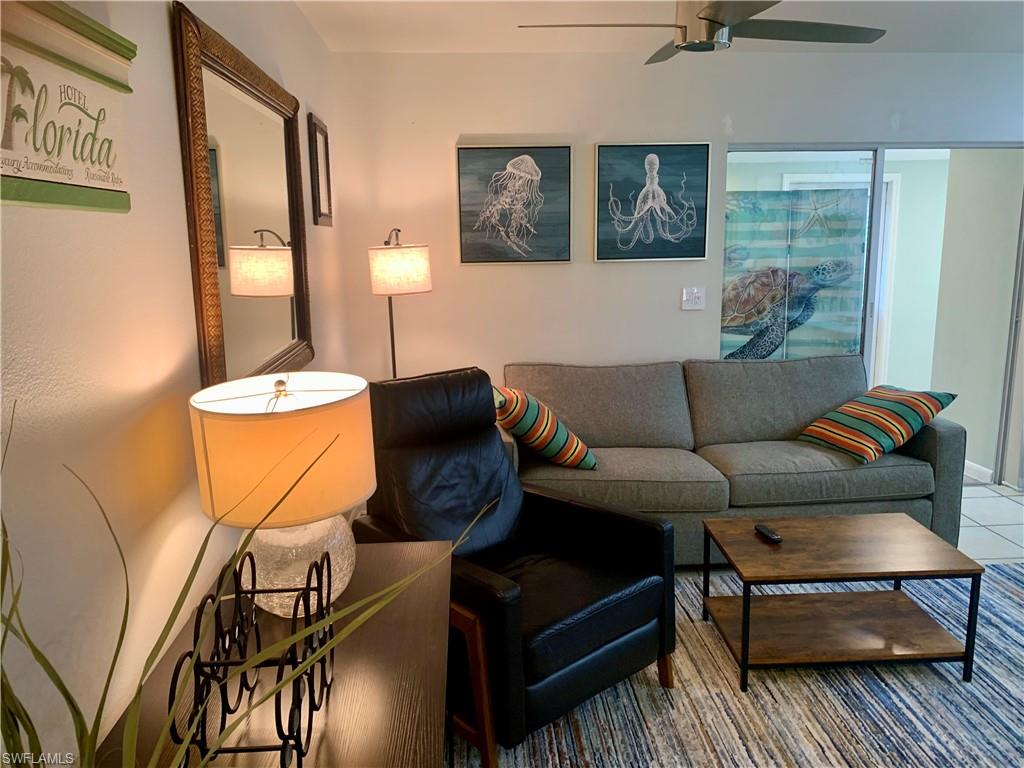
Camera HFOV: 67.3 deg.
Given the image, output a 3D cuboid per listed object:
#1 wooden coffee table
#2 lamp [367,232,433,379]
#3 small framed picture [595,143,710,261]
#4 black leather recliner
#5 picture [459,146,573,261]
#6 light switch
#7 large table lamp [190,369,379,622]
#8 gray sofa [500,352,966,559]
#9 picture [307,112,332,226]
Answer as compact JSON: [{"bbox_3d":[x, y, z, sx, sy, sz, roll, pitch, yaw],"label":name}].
[{"bbox_3d":[1.134,0.762,2.752,0.779,0.412,0.484,-1,11,-2],"label":"wooden coffee table"},{"bbox_3d":[-0.567,0.011,3.859,0.286,1.540,0.482,-5,11,-21],"label":"lamp"},{"bbox_3d":[0.758,-0.981,4.147,0.613,0.613,0.040,-1,11,-3],"label":"small framed picture"},{"bbox_3d":[-0.036,0.518,2.518,0.759,1.025,0.844,-10,14,-42],"label":"black leather recliner"},{"bbox_3d":[0.019,-0.955,4.105,0.608,0.613,0.040,-1,11,-3],"label":"picture"},{"bbox_3d":[1.010,-0.472,4.273,0.121,0.121,0.012,-1,11,-3],"label":"light switch"},{"bbox_3d":[-0.492,0.246,1.709,0.380,0.528,0.380,-1,11,-3],"label":"large table lamp"},{"bbox_3d":[0.946,0.333,3.888,2.176,0.854,0.945,-1,11,-3],"label":"gray sofa"},{"bbox_3d":[-0.880,-0.963,3.538,0.025,0.457,0.387,-1,11,-3],"label":"picture"}]

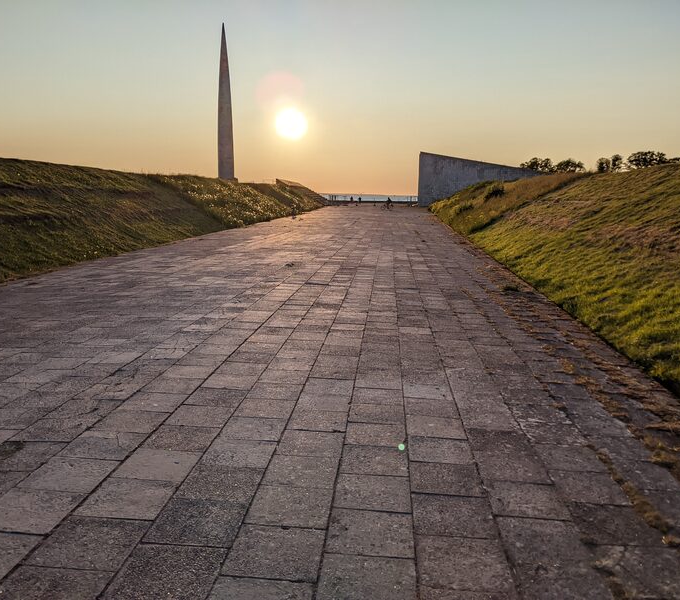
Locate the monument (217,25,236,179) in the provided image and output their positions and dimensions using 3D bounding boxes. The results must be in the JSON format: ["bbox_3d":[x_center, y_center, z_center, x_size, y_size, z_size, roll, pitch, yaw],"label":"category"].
[{"bbox_3d":[-26.556,-45.818,144.758,3.700,35.000,3.600,2,10,4],"label":"monument"}]

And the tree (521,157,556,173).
[{"bbox_3d":[47.392,-29.573,150.800,8.200,9.500,7.500,2,10,4],"label":"tree"}]

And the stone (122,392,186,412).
[{"bbox_3d":[-1.377,0.790,4.626,0.410,0.070,0.420,3,9,4],"label":"stone"}]

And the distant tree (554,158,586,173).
[{"bbox_3d":[55.445,-29.213,150.800,8.000,9.500,7.500,2,10,4],"label":"distant tree"}]

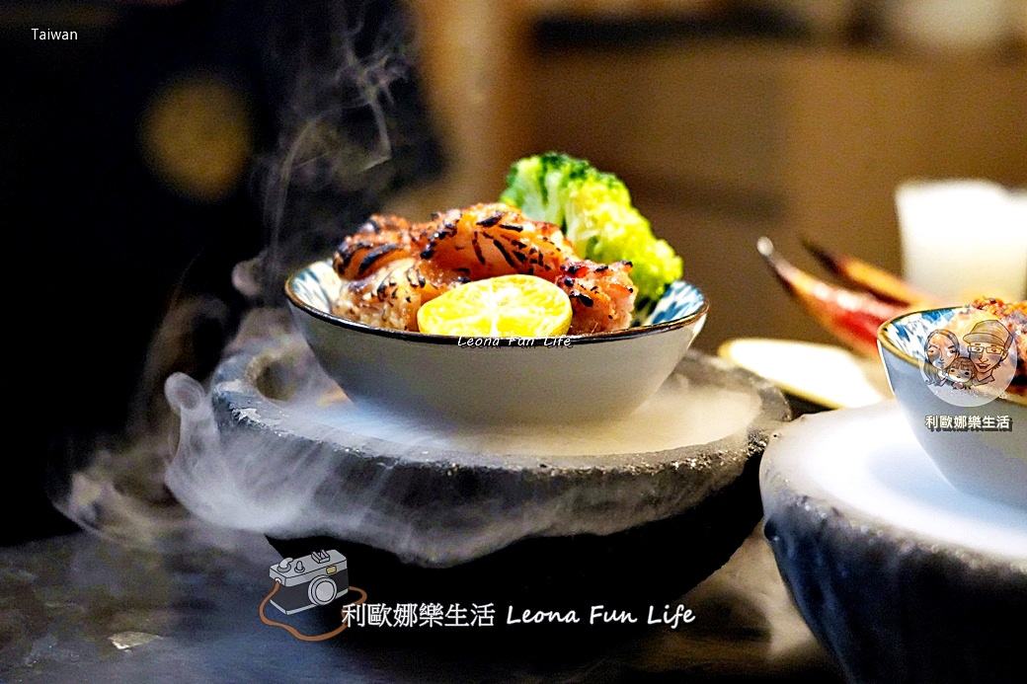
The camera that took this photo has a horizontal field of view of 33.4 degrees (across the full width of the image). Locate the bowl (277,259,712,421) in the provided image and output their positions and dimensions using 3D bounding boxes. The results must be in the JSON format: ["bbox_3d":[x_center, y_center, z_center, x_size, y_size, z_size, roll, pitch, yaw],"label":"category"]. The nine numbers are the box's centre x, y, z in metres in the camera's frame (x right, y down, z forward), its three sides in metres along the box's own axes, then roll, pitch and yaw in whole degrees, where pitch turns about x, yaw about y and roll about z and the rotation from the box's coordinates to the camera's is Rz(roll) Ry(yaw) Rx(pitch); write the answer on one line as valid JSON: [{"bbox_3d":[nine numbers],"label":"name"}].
[{"bbox_3d":[-0.005,0.007,0.473,0.115,0.043,0.115,2,15,-1],"label":"bowl"}]

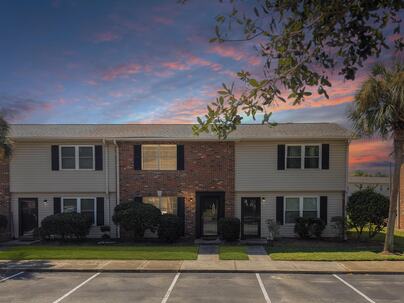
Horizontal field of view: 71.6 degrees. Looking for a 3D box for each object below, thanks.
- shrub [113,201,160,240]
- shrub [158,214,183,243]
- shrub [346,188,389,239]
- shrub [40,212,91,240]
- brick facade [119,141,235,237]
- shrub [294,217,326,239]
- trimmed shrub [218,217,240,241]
[{"bbox_3d":[-3.132,3.387,13.600,2.280,1.830,1.800,0,-2,0],"label":"shrub"},{"bbox_3d":[-1.533,3.807,13.850,1.220,1.320,1.150,0,-2,0],"label":"shrub"},{"bbox_3d":[8.593,3.210,14.500,2.130,2.530,2.000,0,-2,0],"label":"shrub"},{"bbox_3d":[-6.652,3.706,13.750,2.510,1.350,1.500,0,-2,0],"label":"shrub"},{"bbox_3d":[-1.282,1.994,14.600,6.040,5.080,0.350,0,-2,0],"label":"brick facade"},{"bbox_3d":[5.404,3.810,13.950,1.520,1.080,1.200,0,-2,0],"label":"shrub"},{"bbox_3d":[1.387,3.871,13.900,1.050,1.180,1.050,0,-2,0],"label":"trimmed shrub"}]

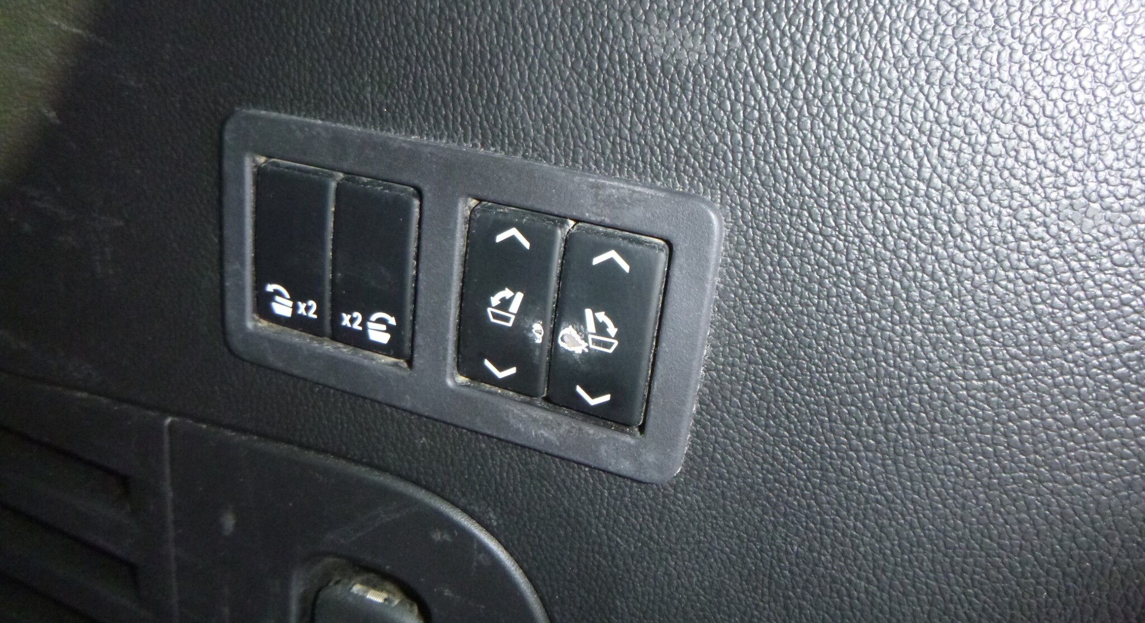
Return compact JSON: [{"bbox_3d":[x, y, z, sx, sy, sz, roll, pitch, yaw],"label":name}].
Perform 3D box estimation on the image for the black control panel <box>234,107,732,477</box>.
[{"bbox_3d":[-0.026,-0.005,0.172,0.112,0.058,0.011,14,19,19],"label":"black control panel"}]

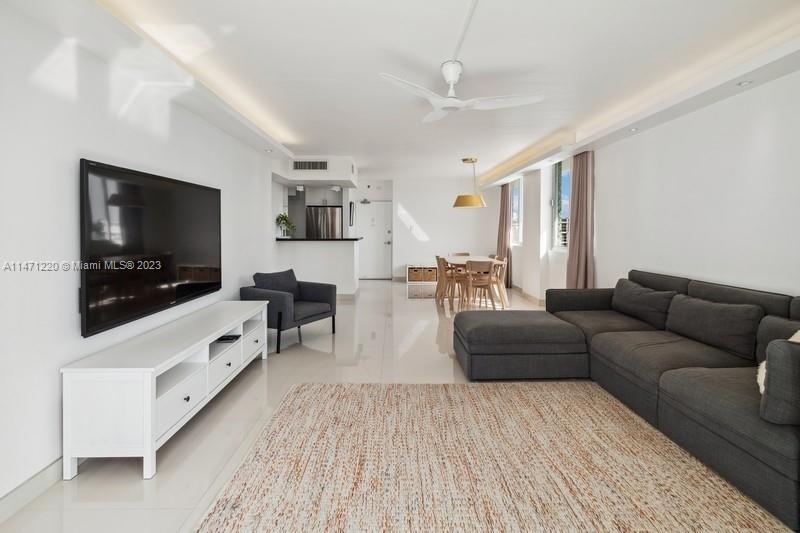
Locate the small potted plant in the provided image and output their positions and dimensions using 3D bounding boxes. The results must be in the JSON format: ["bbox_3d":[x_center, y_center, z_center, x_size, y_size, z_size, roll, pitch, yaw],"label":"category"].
[{"bbox_3d":[-2.165,-0.764,6.750,0.360,0.490,0.330,0,4,-1],"label":"small potted plant"}]

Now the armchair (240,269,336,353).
[{"bbox_3d":[-1.274,0.464,4.220,0.760,0.820,0.810,2,5,29],"label":"armchair"}]

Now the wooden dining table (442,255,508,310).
[{"bbox_3d":[1.266,0.263,6.350,0.900,0.770,1.380,0,4,-1],"label":"wooden dining table"}]

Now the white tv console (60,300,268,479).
[{"bbox_3d":[-1.551,0.738,2.730,0.494,0.587,1.760,0,4,-1],"label":"white tv console"}]

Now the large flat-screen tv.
[{"bbox_3d":[-1.742,-0.180,2.690,0.060,0.960,1.530,0,4,-1],"label":"large flat-screen tv"}]

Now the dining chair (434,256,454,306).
[{"bbox_3d":[0.899,0.252,6.220,0.520,0.820,0.470,-1,4,-8],"label":"dining chair"}]

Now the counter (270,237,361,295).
[{"bbox_3d":[-1.537,0.030,6.950,1.550,1.110,0.750,0,4,-1],"label":"counter"}]

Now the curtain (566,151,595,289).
[{"bbox_3d":[2.438,-0.345,4.820,0.140,2.310,0.500,0,4,-1],"label":"curtain"}]

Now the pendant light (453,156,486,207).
[{"bbox_3d":[1.241,-1.500,6.350,0.570,0.910,0.570,0,4,-1],"label":"pendant light"}]

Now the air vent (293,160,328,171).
[{"bbox_3d":[-1.601,-1.802,6.380,0.635,0.168,0.040,0,4,-1],"label":"air vent"}]

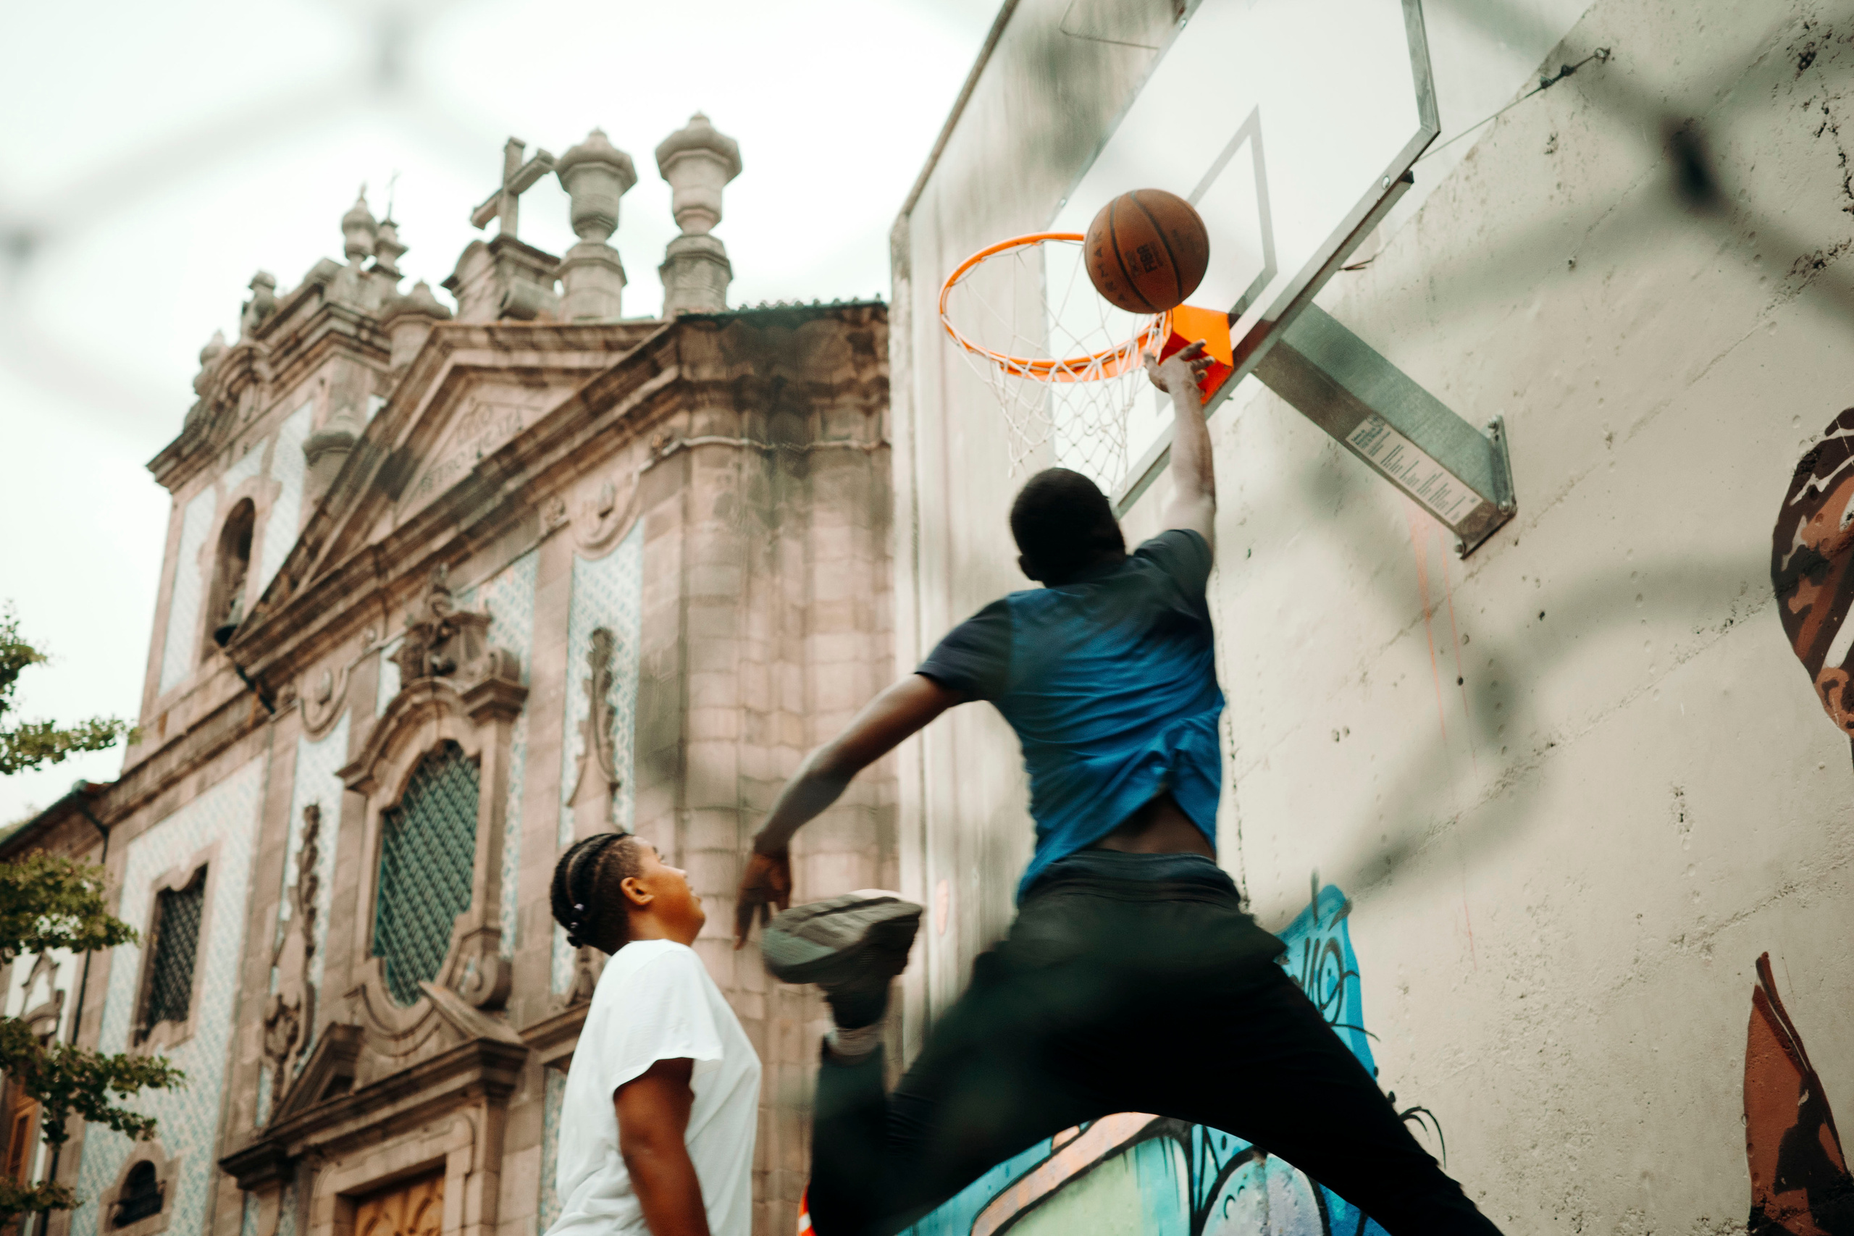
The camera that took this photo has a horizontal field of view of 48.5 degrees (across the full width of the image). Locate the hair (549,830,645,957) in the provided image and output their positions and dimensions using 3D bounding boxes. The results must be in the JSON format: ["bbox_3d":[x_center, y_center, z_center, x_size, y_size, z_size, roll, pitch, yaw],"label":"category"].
[{"bbox_3d":[-0.503,0.426,3.200,0.180,0.175,0.165,-27,-17,-27],"label":"hair"}]

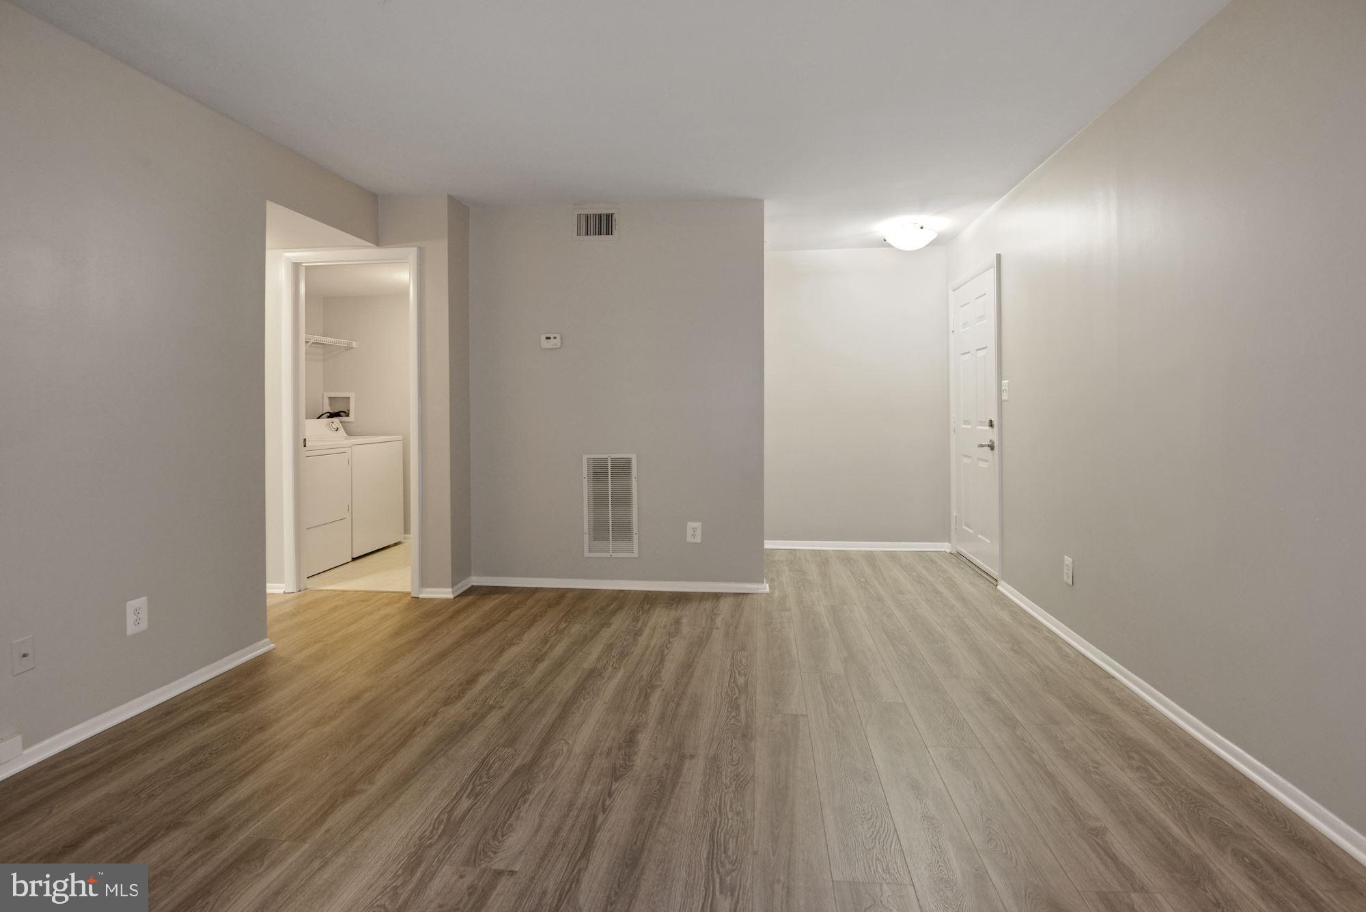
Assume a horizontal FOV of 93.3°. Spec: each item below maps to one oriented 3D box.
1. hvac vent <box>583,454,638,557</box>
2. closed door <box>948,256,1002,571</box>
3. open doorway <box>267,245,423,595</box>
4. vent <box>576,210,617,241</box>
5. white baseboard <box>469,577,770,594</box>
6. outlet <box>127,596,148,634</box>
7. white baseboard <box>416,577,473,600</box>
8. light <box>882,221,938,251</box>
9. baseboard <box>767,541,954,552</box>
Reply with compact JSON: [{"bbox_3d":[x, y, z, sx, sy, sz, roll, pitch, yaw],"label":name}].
[{"bbox_3d":[-0.464,0.321,4.151,0.354,0.661,0.022,0,4,7],"label":"hvac vent"},{"bbox_3d":[2.085,-0.260,4.623,0.060,2.090,1.005,0,4,7],"label":"closed door"},{"bbox_3d":[-2.105,-0.210,4.091,0.899,2.141,0.121,0,4,7],"label":"open doorway"},{"bbox_3d":[-0.546,-1.448,4.051,0.286,0.199,0.022,0,4,7],"label":"vent"},{"bbox_3d":[-0.431,0.827,4.174,1.960,0.063,0.022,0,4,7],"label":"white baseboard"},{"bbox_3d":[-2.075,0.610,2.454,0.009,0.123,0.080,0,4,7],"label":"outlet"},{"bbox_3d":[-1.499,0.834,4.125,0.251,0.065,0.291,0,4,7],"label":"white baseboard"},{"bbox_3d":[1.596,-1.536,4.531,0.402,0.141,0.402,0,4,7],"label":"light"},{"bbox_3d":[1.414,0.746,5.338,1.477,0.067,0.020,0,4,7],"label":"baseboard"}]

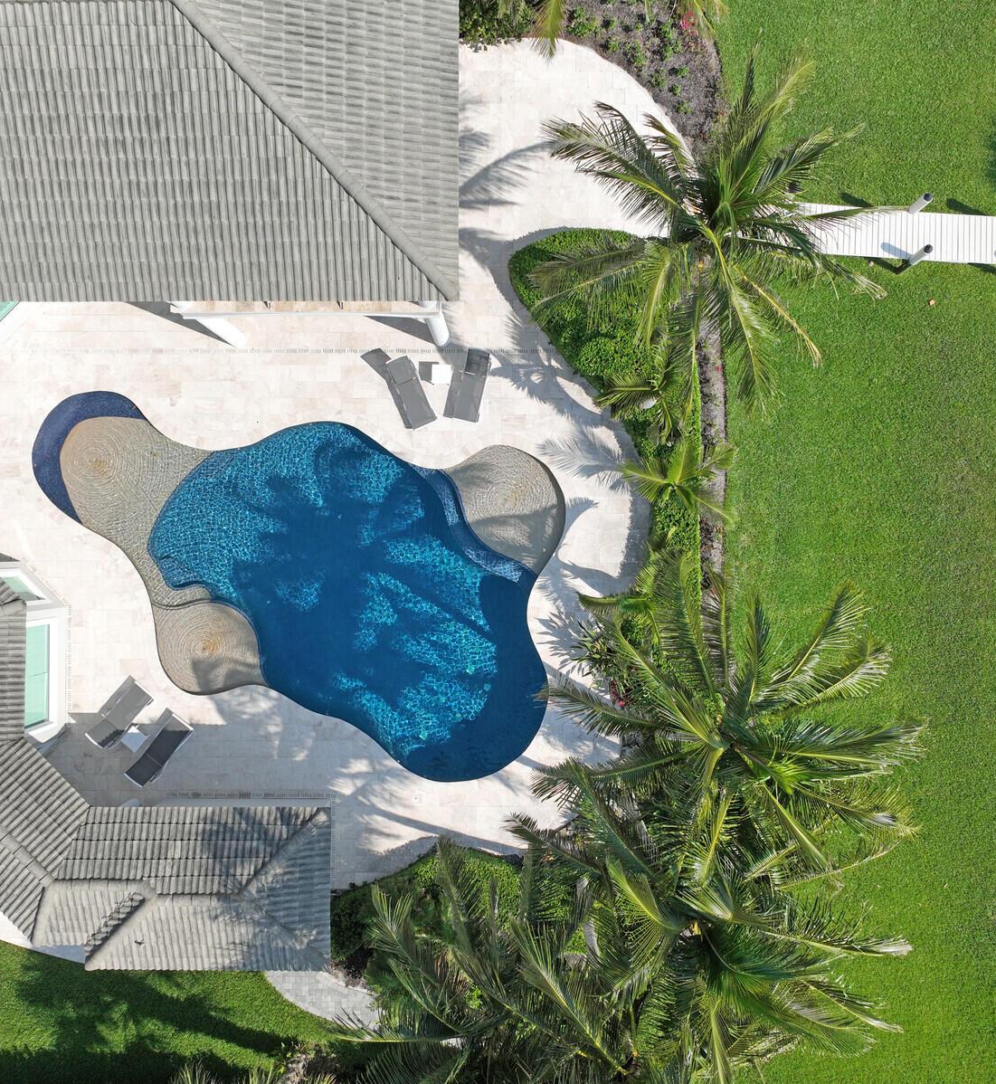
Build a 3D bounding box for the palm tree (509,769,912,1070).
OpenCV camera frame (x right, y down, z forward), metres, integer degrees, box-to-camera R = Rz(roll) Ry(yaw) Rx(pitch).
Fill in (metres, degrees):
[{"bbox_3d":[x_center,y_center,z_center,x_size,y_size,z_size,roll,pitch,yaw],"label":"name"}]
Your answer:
[{"bbox_3d":[3.650,6.500,20.600,6.800,10.200,5.400,0,90,0],"label":"palm tree"}]

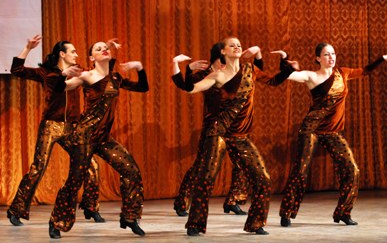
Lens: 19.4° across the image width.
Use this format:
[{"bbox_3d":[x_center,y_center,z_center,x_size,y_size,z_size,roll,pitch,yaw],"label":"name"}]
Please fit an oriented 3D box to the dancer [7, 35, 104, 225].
[{"bbox_3d":[-1.198,0.070,9.950,0.860,1.670,0.600,-2,3,-42],"label":"dancer"}]

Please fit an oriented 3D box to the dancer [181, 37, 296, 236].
[{"bbox_3d":[0.360,0.123,9.250,0.950,1.630,0.580,-1,3,-28],"label":"dancer"}]

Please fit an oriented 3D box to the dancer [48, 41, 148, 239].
[{"bbox_3d":[-0.769,0.146,9.150,0.820,1.600,0.600,-2,3,-32],"label":"dancer"}]

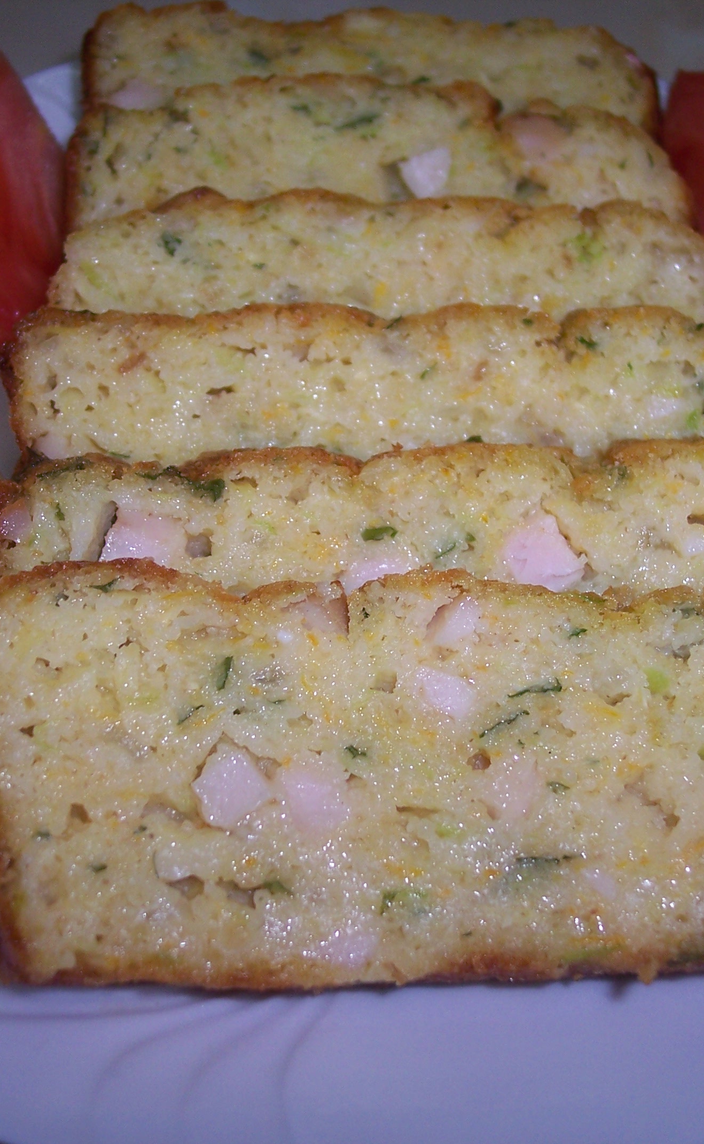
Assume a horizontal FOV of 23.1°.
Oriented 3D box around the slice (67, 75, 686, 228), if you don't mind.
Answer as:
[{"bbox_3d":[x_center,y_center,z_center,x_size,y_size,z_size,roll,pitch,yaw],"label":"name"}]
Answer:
[{"bbox_3d":[0.004,-0.061,0.309,0.109,0.018,0.049,0,79,-1],"label":"slice"}]

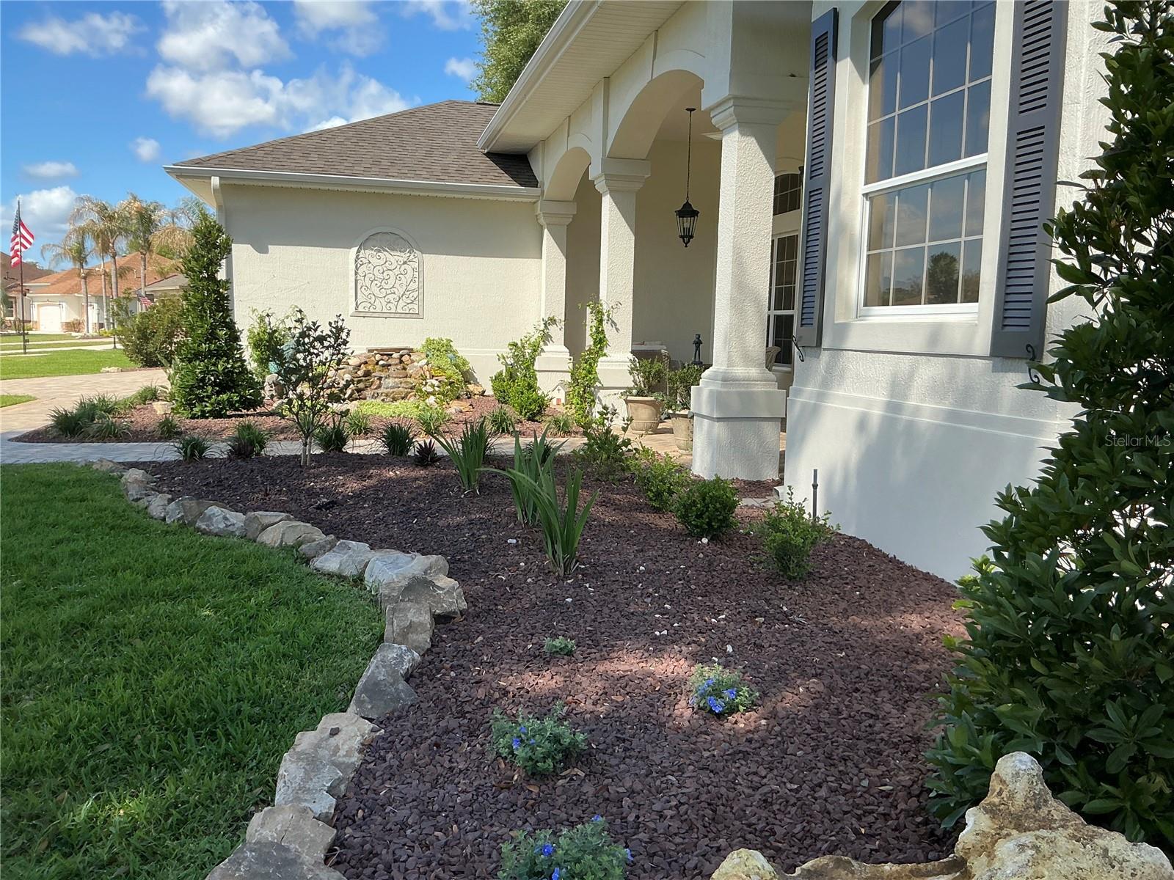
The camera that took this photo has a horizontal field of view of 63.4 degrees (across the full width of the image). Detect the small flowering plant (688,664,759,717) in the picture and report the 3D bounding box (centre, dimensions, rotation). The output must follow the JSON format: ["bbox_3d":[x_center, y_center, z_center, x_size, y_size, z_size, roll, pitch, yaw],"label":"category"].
[{"bbox_3d":[0.450,0.800,3.107,0.225,0.115,0.210,0,7,-14],"label":"small flowering plant"}]

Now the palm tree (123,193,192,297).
[{"bbox_3d":[-27.890,-11.387,61.245,4.400,9.100,4.400,0,7,-14],"label":"palm tree"}]

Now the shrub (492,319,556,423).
[{"bbox_3d":[-0.848,-0.994,12.790,0.850,1.275,0.762,0,7,-14],"label":"shrub"}]

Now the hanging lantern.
[{"bbox_3d":[1.258,-3.278,11.845,0.280,1.720,0.280,0,7,-14],"label":"hanging lantern"}]

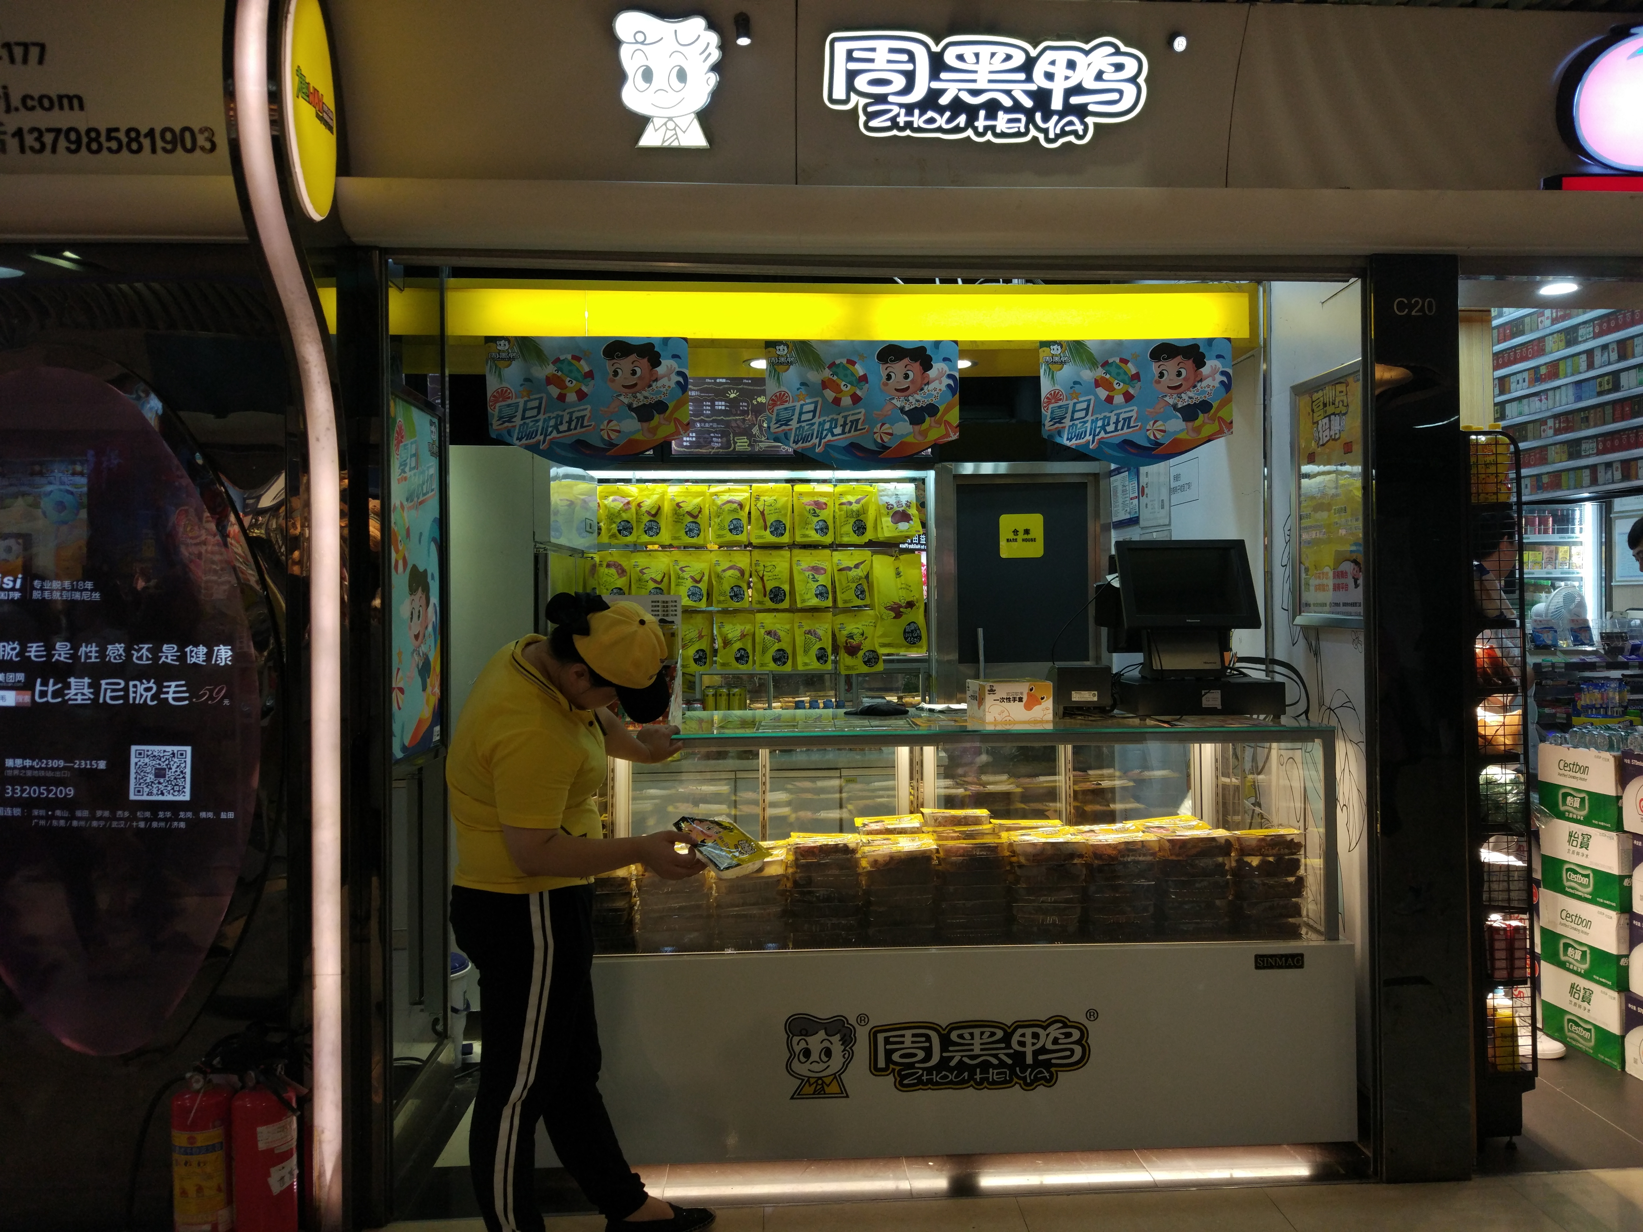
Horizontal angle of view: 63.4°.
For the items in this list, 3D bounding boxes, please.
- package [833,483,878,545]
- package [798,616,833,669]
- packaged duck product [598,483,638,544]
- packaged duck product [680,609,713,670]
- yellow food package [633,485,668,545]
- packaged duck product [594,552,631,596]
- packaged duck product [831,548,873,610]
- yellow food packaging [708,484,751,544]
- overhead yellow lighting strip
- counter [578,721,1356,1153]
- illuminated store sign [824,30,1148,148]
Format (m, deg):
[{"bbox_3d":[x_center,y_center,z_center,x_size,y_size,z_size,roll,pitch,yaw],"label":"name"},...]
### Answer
[{"bbox_3d":[0.139,-0.416,5.419,0.174,0.244,0.040,-1,0,-3],"label":"package"},{"bbox_3d":[-0.026,0.110,5.408,0.151,0.225,0.040,-1,0,-3],"label":"package"},{"bbox_3d":[-0.772,-0.387,5.055,0.147,0.228,0.045,0,-1,-3],"label":"packaged duck product"},{"bbox_3d":[-0.487,0.093,5.072,0.143,0.228,0.045,0,-1,-3],"label":"packaged duck product"},{"bbox_3d":[-0.657,-0.388,5.062,0.141,0.225,0.045,0,-1,-3],"label":"yellow food package"},{"bbox_3d":[-0.844,-0.145,5.359,0.150,0.234,0.040,-1,0,-3],"label":"packaged duck product"},{"bbox_3d":[0.122,-0.141,5.107,0.150,0.227,0.045,0,-1,-3],"label":"packaged duck product"},{"bbox_3d":[-0.372,-0.414,5.388,0.169,0.238,0.040,-1,0,-3],"label":"yellow food packaging"},{"bbox_3d":[-0.051,-0.971,4.286,2.870,0.185,0.160,-1,0,-3],"label":"overhead yellow lighting strip"},{"bbox_3d":[0.297,0.833,3.804,2.100,1.055,0.880,-1,0,-3],"label":"counter"},{"bbox_3d":[0.353,-1.148,2.901,0.692,0.225,0.060,0,21,-3],"label":"illuminated store sign"}]

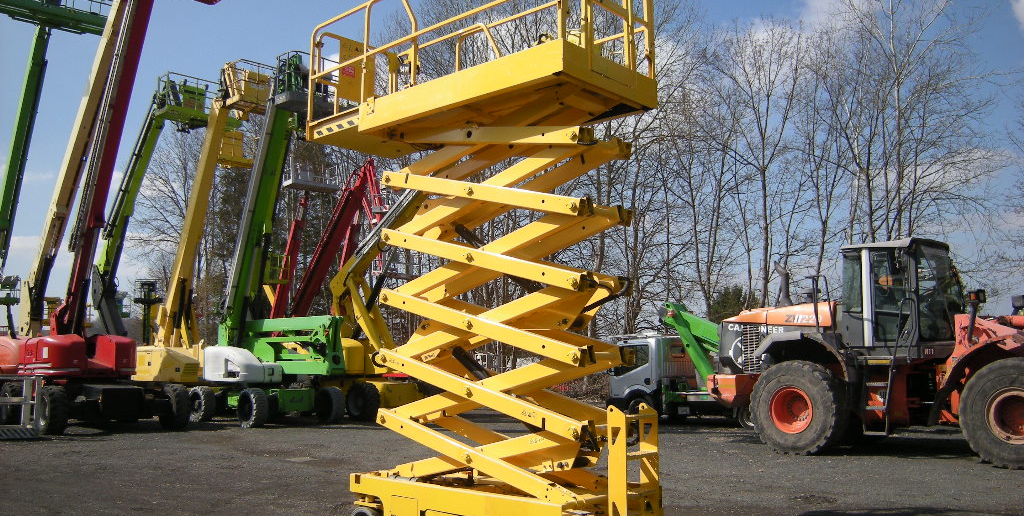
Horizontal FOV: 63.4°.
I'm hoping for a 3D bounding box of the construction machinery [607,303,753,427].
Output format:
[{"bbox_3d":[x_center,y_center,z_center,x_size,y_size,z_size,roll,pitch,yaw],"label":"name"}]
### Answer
[{"bbox_3d":[5.424,2.673,21.053,2.100,2.950,6.100,6,-9,-42],"label":"construction machinery"}]

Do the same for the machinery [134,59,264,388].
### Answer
[{"bbox_3d":[-8.323,-0.268,21.826,5.600,8.900,2.400,-6,-9,41],"label":"machinery"}]

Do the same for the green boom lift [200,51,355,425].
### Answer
[{"bbox_3d":[-5.686,-0.441,20.332,5.100,8.900,2.300,-6,-9,41],"label":"green boom lift"}]

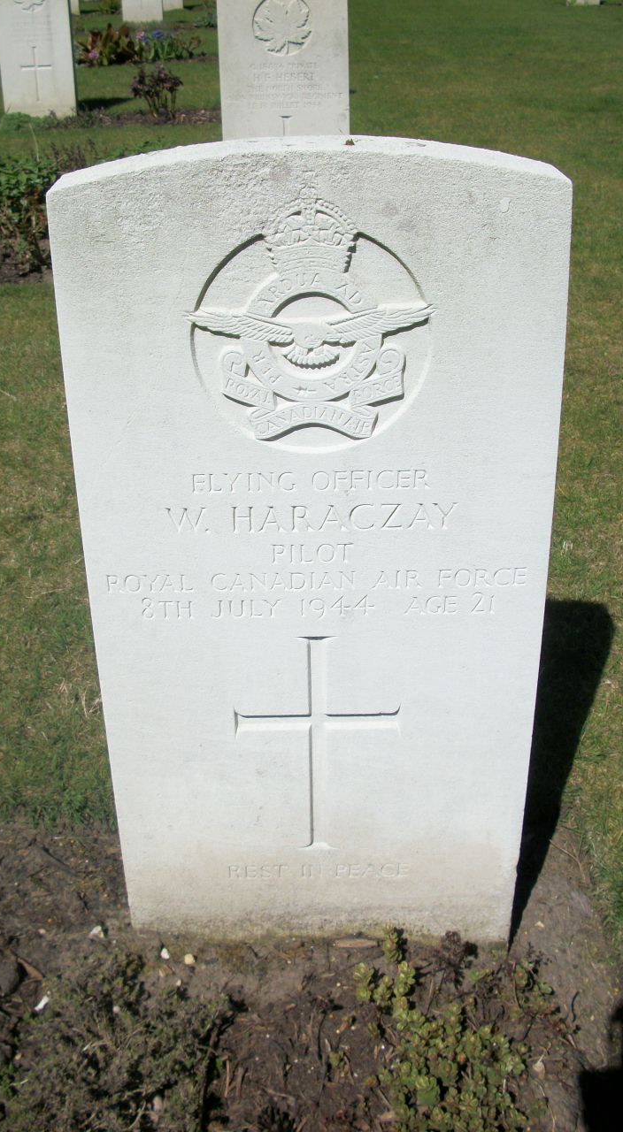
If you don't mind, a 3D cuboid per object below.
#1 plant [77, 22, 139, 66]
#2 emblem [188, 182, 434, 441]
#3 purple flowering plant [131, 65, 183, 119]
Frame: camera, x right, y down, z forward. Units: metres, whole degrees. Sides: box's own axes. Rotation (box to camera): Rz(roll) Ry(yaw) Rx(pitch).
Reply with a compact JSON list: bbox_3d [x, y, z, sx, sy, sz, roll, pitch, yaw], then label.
[{"bbox_3d":[-1.374,-3.524,7.750,0.410,0.270,0.320,1,29,3],"label":"plant"},{"bbox_3d":[-0.001,-0.186,0.854,0.182,0.193,0.015,1,27,4],"label":"emblem"},{"bbox_3d":[-0.792,-2.441,5.872,0.260,0.250,0.240,-2,28,1],"label":"purple flowering plant"}]

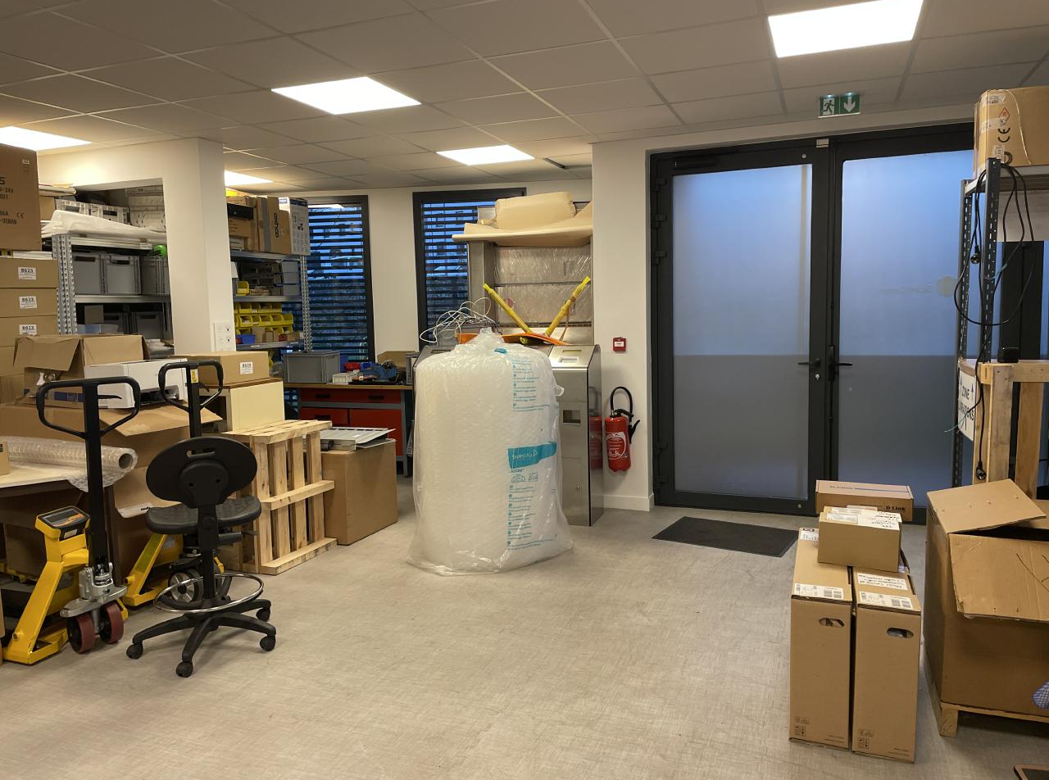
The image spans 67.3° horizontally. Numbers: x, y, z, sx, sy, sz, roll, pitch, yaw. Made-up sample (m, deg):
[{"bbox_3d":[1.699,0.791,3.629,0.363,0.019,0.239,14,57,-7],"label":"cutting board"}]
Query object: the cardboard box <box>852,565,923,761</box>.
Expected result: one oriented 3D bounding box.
[{"bbox_3d":[1.288,0.883,2.870,0.181,0.490,0.830,1,7,21],"label":"cardboard box"}]

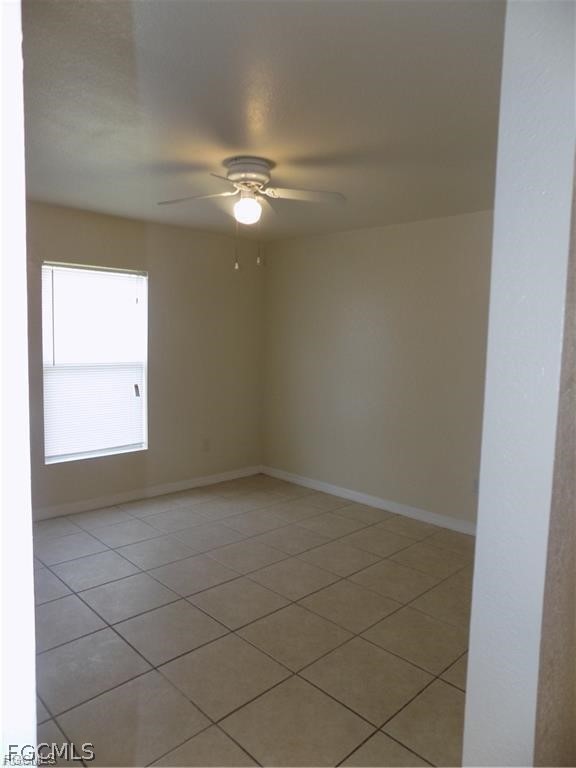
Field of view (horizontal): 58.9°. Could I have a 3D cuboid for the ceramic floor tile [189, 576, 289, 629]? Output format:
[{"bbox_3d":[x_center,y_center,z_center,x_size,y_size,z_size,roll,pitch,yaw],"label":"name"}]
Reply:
[{"bbox_3d":[-0.282,1.238,2.912,0.440,0.012,0.440,-3,7,-44],"label":"ceramic floor tile"}]

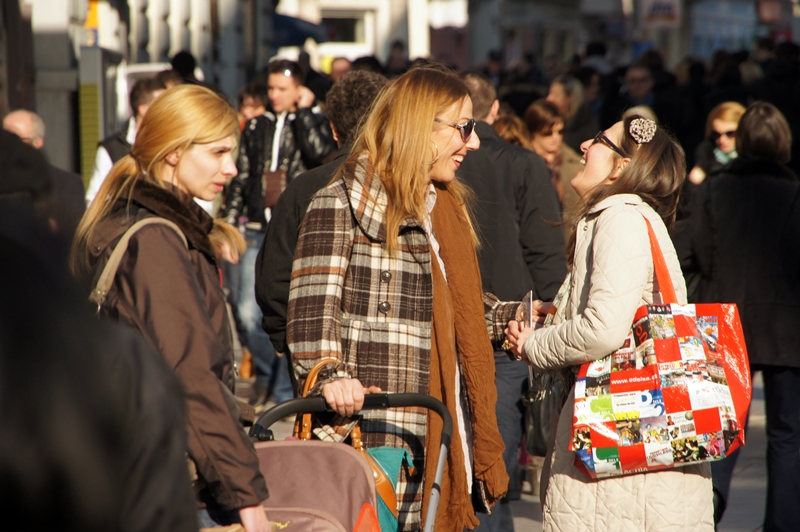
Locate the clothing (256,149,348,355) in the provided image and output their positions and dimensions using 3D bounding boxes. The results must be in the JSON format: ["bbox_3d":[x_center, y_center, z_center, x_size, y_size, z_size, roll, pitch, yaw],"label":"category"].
[{"bbox_3d":[-0.144,-0.004,19.400,0.580,0.720,0.340,0,2,-9],"label":"clothing"}]

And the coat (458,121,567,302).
[{"bbox_3d":[0.301,-0.104,24.300,0.600,0.820,0.340,0,2,12],"label":"coat"}]

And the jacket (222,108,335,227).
[{"bbox_3d":[-0.593,-0.470,32.800,0.540,0.630,0.360,0,2,14],"label":"jacket"}]

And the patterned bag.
[{"bbox_3d":[0.536,0.164,13.700,0.360,0.520,0.180,-7,2,-2],"label":"patterned bag"}]

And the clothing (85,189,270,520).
[{"bbox_3d":[-0.463,0.168,13.750,0.380,0.690,0.480,0,2,7],"label":"clothing"}]

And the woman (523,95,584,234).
[{"bbox_3d":[0.661,0.075,28.700,0.500,1.610,0.340,0,2,-14],"label":"woman"}]

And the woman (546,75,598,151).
[{"bbox_3d":[1.003,-0.246,38.500,0.360,1.680,0.480,-2,2,-44],"label":"woman"}]

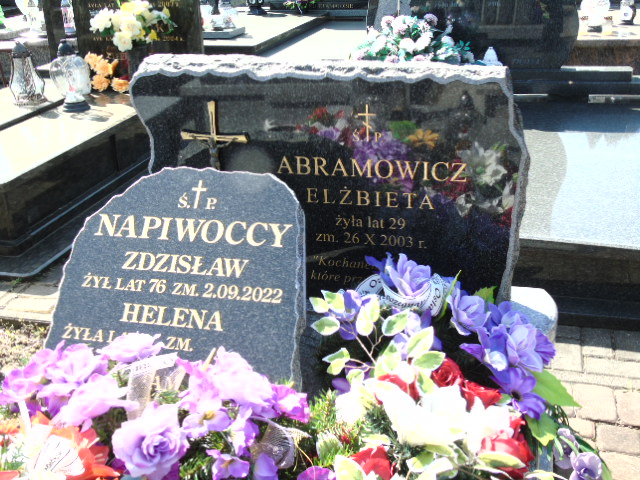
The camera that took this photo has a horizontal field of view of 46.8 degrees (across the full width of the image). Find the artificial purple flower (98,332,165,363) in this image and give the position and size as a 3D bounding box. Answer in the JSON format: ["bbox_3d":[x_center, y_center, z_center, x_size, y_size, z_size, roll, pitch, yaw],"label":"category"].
[{"bbox_3d":[-0.357,0.205,1.400,0.115,0.045,0.065,-4,26,-1],"label":"artificial purple flower"}]

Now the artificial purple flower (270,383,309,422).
[{"bbox_3d":[-0.053,0.295,1.335,0.072,0.066,0.055,-2,24,3],"label":"artificial purple flower"}]

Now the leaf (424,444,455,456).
[{"bbox_3d":[0.194,0.342,1.200,0.050,0.017,0.026,4,25,16],"label":"leaf"}]

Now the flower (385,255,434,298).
[{"bbox_3d":[0.187,0.079,1.560,0.098,0.070,0.070,-4,26,-1],"label":"flower"}]

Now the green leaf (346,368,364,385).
[{"bbox_3d":[0.068,0.262,1.420,0.036,0.017,0.032,19,63,4],"label":"green leaf"}]

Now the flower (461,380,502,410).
[{"bbox_3d":[0.310,0.302,1.420,0.075,0.050,0.060,-4,26,-1],"label":"flower"}]

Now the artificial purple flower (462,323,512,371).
[{"bbox_3d":[0.351,0.227,1.560,0.105,0.095,0.075,5,-7,15],"label":"artificial purple flower"}]

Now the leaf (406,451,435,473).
[{"bbox_3d":[0.162,0.356,1.190,0.042,0.025,0.032,4,25,16],"label":"leaf"}]

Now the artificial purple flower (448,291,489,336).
[{"bbox_3d":[0.321,0.159,1.600,0.082,0.094,0.065,-8,-19,-12],"label":"artificial purple flower"}]

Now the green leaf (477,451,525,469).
[{"bbox_3d":[0.298,0.363,1.220,0.079,0.024,0.032,11,56,1],"label":"green leaf"}]

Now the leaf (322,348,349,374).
[{"bbox_3d":[0.031,0.228,1.390,0.050,0.042,0.025,0,26,6],"label":"leaf"}]

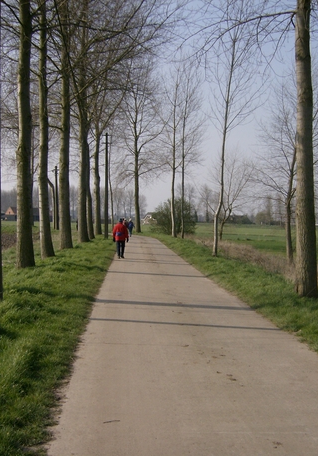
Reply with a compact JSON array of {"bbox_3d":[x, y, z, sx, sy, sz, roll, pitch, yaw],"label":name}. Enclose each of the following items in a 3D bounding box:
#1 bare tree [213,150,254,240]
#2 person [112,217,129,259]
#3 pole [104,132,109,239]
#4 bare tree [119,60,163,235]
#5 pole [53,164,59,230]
[{"bbox_3d":[6.297,-2.747,53.000,3.500,7.600,3.400,0,1,-3],"label":"bare tree"},{"bbox_3d":[-1.594,0.453,26.300,0.640,1.690,0.450,0,1,-3],"label":"person"},{"bbox_3d":[-4.004,-3.223,48.000,0.520,8.100,0.300,0,1,-3],"label":"pole"},{"bbox_3d":[-1.926,-9.079,69.000,5.000,19.100,5.000,0,1,-3],"label":"bare tree"},{"bbox_3d":[-12.261,-3.648,75.000,0.700,7.900,0.300,0,1,-9],"label":"pole"}]

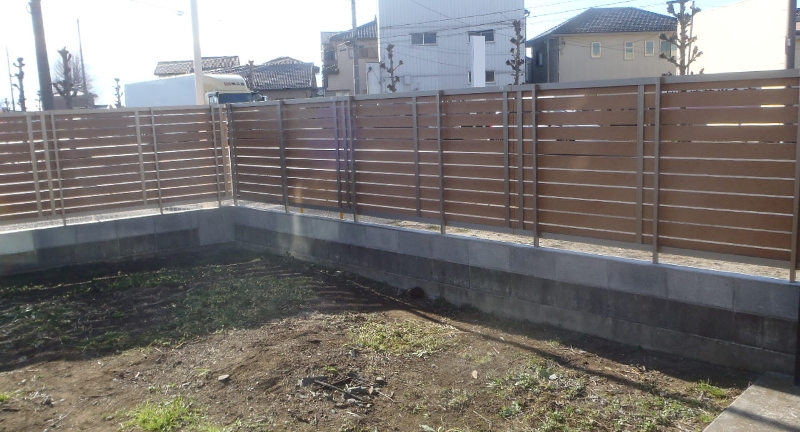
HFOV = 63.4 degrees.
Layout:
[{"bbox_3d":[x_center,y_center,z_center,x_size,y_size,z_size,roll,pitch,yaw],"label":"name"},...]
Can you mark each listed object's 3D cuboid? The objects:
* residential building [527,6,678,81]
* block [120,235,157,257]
[{"bbox_3d":[15.124,-11.113,47.139,10.800,7.772,8.000,-3,9,-3],"label":"residential building"},{"bbox_3d":[-2.908,0.316,7.154,0.395,0.195,0.120,-8,11,-34],"label":"block"}]

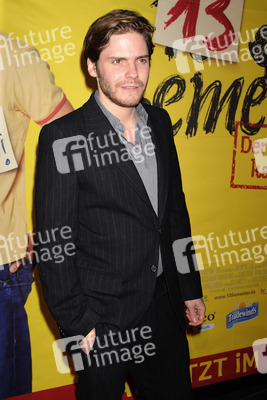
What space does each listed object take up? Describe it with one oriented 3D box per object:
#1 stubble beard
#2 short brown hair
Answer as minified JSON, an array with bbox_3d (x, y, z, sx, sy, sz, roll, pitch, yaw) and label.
[{"bbox_3d":[-0.018,-0.272,1.515,0.130,0.100,0.095,-3,12,-21],"label":"stubble beard"},{"bbox_3d":[-0.036,-0.402,1.570,0.172,0.155,0.205,-3,12,-21],"label":"short brown hair"}]

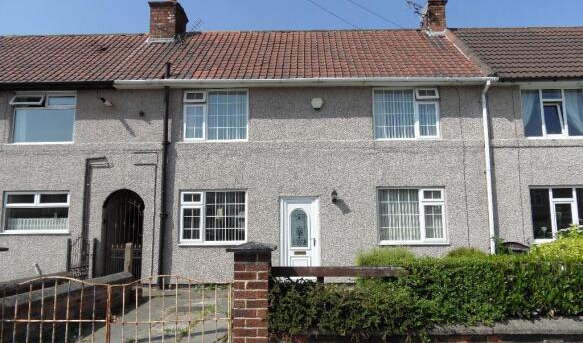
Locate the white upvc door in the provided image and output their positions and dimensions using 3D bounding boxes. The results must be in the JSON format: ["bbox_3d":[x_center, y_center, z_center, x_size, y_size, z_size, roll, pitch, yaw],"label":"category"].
[{"bbox_3d":[0.236,1.673,10.015,0.974,2.065,0.100,0,-6,0],"label":"white upvc door"}]

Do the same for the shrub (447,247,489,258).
[{"bbox_3d":[3.181,1.880,7.279,0.809,1.008,0.728,0,-6,1],"label":"shrub"}]

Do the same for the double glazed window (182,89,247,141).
[{"bbox_3d":[-1.912,-1.423,10.349,1.657,1.363,0.100,0,-6,0],"label":"double glazed window"}]

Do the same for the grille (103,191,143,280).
[{"bbox_3d":[-4.117,1.571,9.883,1.050,2.250,0.280,0,-6,1],"label":"grille"}]

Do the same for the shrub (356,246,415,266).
[{"bbox_3d":[1.711,1.875,7.307,1.069,1.042,0.962,0,-6,1],"label":"shrub"}]

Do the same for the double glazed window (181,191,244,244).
[{"bbox_3d":[-1.881,1.101,9.804,1.630,1.290,0.120,0,-6,1],"label":"double glazed window"}]

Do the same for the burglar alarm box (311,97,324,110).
[{"bbox_3d":[0.666,-1.711,10.259,0.321,0.298,0.100,0,-6,0],"label":"burglar alarm box"}]

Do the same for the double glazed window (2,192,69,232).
[{"bbox_3d":[-6.241,1.002,9.895,1.650,1.020,0.120,0,-6,1],"label":"double glazed window"}]

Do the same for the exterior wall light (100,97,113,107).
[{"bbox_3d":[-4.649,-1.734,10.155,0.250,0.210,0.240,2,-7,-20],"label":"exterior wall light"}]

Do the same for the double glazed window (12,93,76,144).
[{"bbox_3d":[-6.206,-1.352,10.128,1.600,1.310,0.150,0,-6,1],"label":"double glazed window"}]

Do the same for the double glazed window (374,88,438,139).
[{"bbox_3d":[2.843,-1.411,9.999,1.620,1.300,0.120,0,-6,1],"label":"double glazed window"}]

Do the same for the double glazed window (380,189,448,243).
[{"bbox_3d":[3.004,1.095,10.069,1.668,1.387,0.100,0,-6,0],"label":"double glazed window"}]

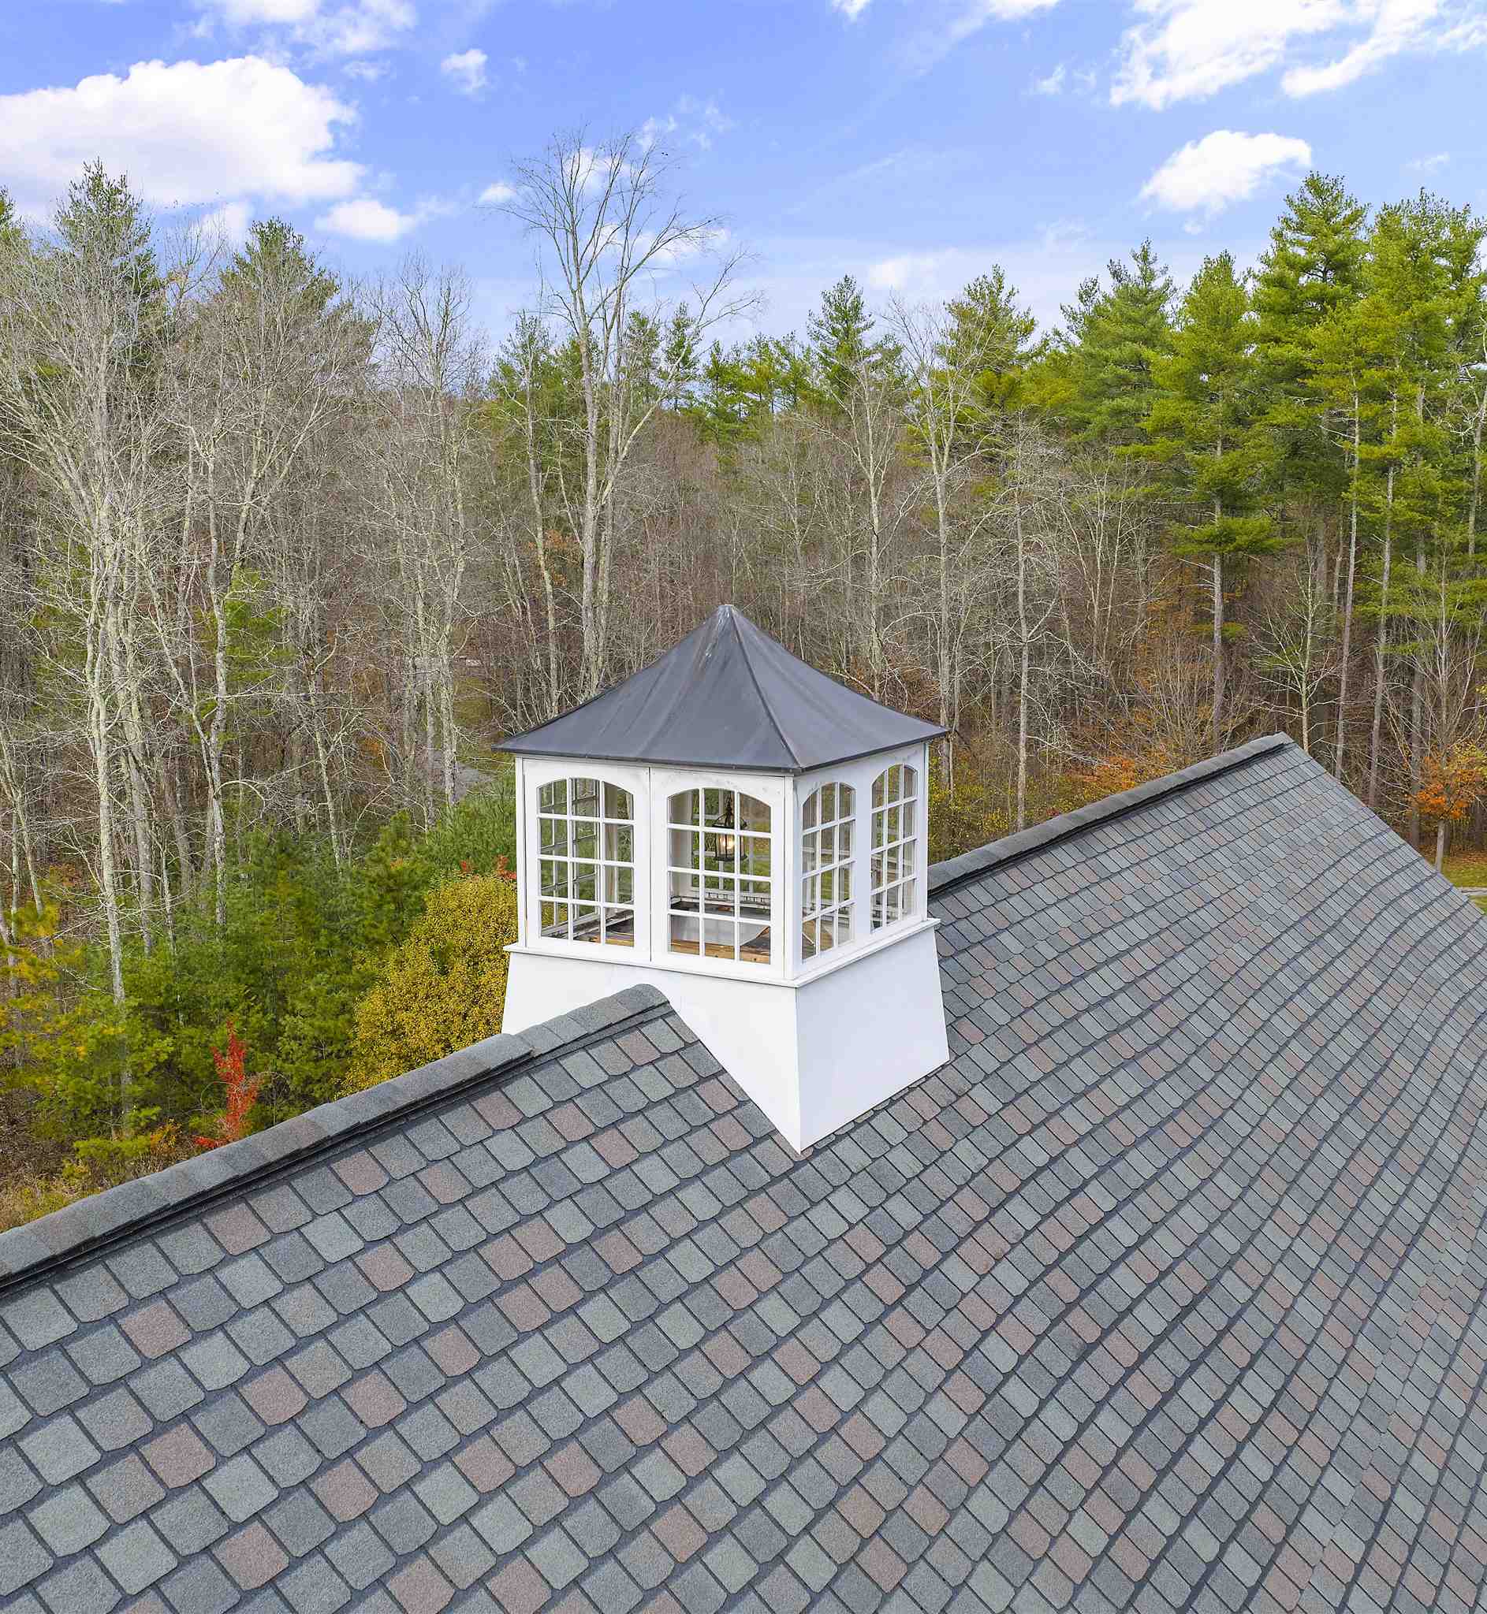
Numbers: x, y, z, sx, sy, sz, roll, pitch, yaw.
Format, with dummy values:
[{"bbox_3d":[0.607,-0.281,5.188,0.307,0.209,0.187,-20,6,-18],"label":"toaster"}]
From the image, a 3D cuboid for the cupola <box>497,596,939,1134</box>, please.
[{"bbox_3d":[-0.075,0.219,10.432,1.850,2.658,1.850,5,10,29],"label":"cupola"}]

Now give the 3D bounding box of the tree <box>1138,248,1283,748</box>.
[{"bbox_3d":[17.497,-9.278,71.676,5.300,22.913,5.300,2,9,13],"label":"tree"}]

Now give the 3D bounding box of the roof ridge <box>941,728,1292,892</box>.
[{"bbox_3d":[3.490,-0.078,16.886,0.380,0.200,11.100,5,10,29],"label":"roof ridge"}]

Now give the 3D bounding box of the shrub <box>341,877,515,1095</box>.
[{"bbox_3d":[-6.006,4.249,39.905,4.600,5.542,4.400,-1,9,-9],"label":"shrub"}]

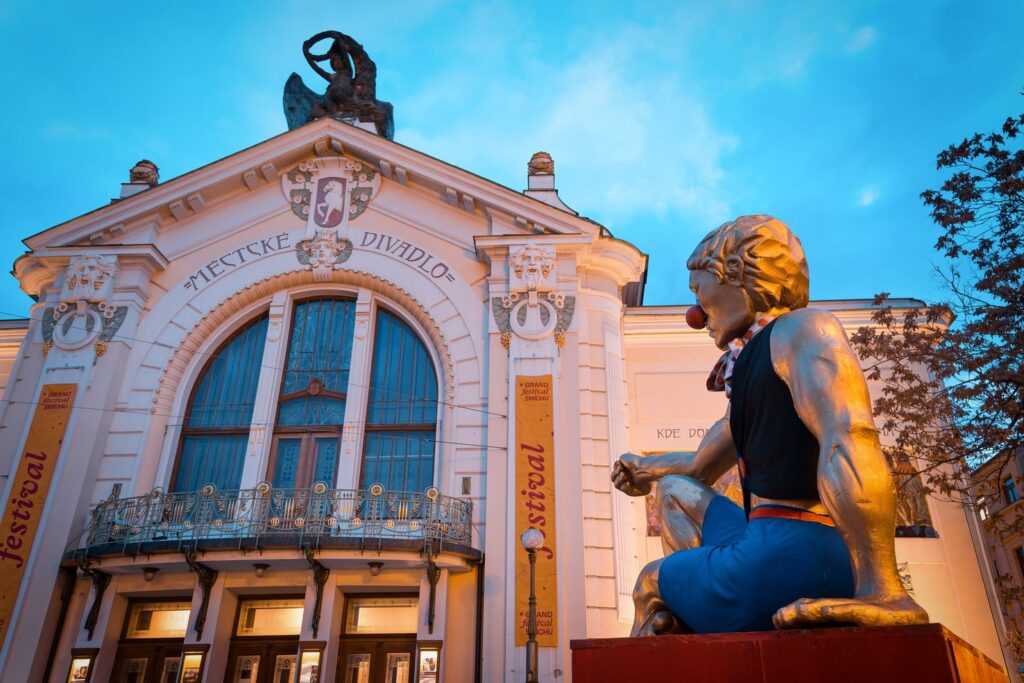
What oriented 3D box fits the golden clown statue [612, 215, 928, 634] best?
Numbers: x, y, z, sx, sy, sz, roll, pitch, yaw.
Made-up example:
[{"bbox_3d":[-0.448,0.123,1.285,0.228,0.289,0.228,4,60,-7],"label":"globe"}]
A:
[{"bbox_3d":[1.991,0.560,6.788,2.180,3.910,2.050,-12,-30,22],"label":"golden clown statue"}]

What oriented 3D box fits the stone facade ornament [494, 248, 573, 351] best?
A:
[{"bbox_3d":[0.462,-1.079,18.291,1.852,2.767,0.445,-1,-28,2],"label":"stone facade ornament"}]

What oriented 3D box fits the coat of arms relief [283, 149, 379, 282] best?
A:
[{"bbox_3d":[-4.808,-3.127,20.470,2.662,3.641,0.556,-1,-28,2],"label":"coat of arms relief"}]

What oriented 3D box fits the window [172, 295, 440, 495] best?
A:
[{"bbox_3d":[-4.771,1.508,19.101,6.233,6.090,0.398,-1,-28,2],"label":"window"}]

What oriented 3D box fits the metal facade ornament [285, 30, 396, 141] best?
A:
[{"bbox_3d":[-4.798,-7.311,22.813,3.100,4.325,1.908,-1,-28,2],"label":"metal facade ornament"}]

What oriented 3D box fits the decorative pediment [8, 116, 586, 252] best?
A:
[{"bbox_3d":[-4.829,-3.835,20.287,13.877,3.864,1.224,-1,-28,2],"label":"decorative pediment"}]

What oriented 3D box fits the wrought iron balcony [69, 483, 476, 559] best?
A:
[{"bbox_3d":[-4.854,3.641,15.919,8.045,1.351,1.272,-1,-28,2],"label":"wrought iron balcony"}]

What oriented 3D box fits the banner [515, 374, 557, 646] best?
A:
[{"bbox_3d":[0.474,3.232,16.240,0.819,5.644,0.048,-1,-28,2],"label":"banner"}]

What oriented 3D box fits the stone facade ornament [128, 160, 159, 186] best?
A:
[{"bbox_3d":[-10.325,-4.748,22.436,0.763,0.922,0.763,-1,-28,2],"label":"stone facade ornament"}]

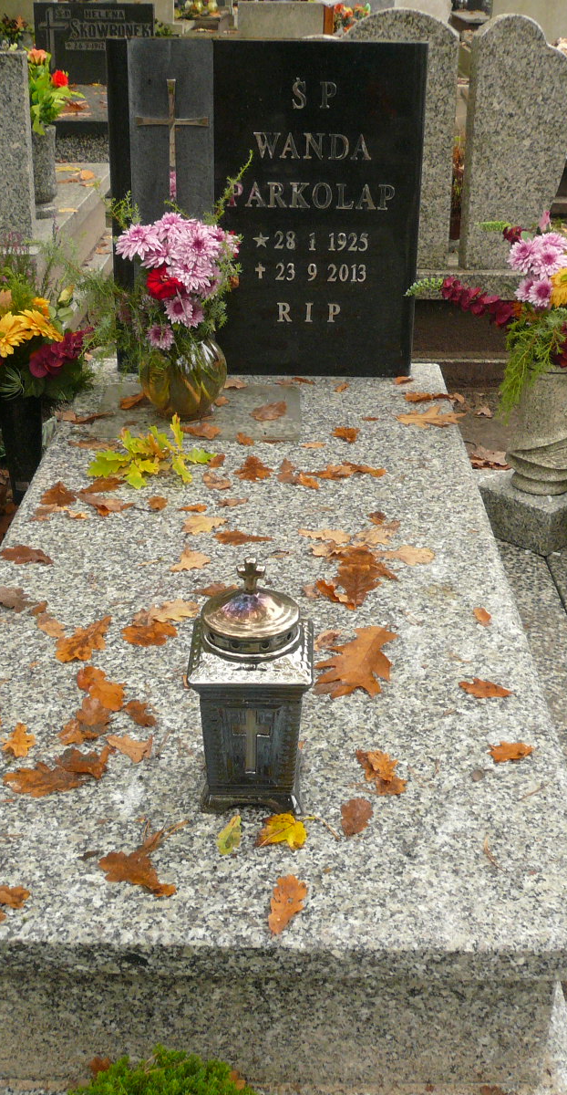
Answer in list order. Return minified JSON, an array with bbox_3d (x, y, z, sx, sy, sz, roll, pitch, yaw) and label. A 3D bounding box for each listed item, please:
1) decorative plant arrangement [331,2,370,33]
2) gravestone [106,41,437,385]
[{"bbox_3d":[0.417,-3.223,7.352,0.260,0.320,0.240,1,29,0],"label":"decorative plant arrangement"},{"bbox_3d":[-0.037,-0.768,2.741,0.700,0.730,0.080,1,21,0],"label":"gravestone"}]

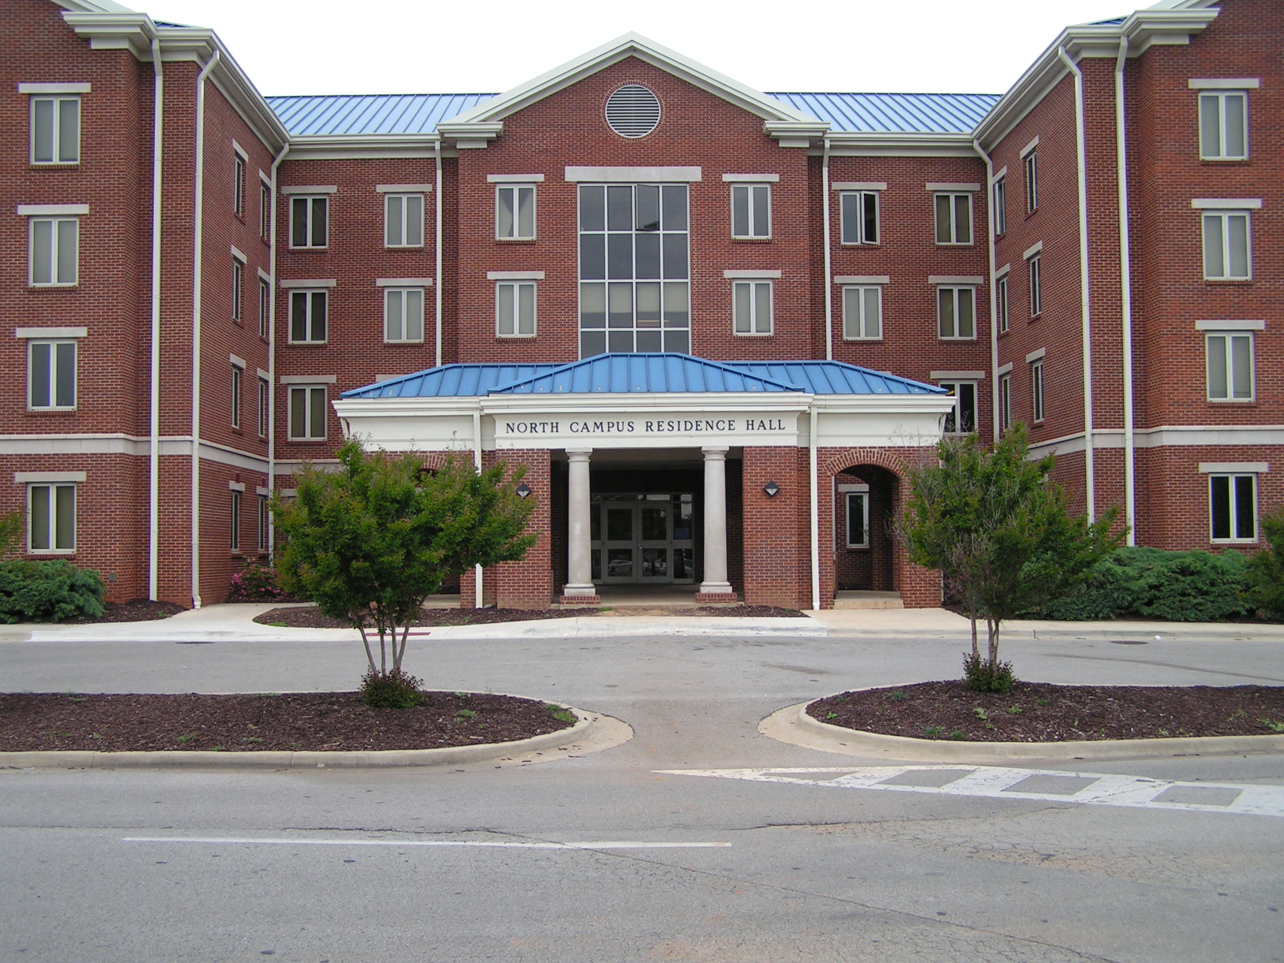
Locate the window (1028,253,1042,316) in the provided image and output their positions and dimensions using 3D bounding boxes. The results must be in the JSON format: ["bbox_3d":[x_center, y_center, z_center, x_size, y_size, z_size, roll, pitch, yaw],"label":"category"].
[{"bbox_3d":[10.046,-4.967,35.791,0.140,1.527,1.068,0,-3,-1],"label":"window"}]

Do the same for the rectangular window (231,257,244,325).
[{"bbox_3d":[-10.125,-4.720,35.112,0.120,1.500,1.050,0,-3,-1],"label":"rectangular window"}]

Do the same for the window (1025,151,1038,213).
[{"bbox_3d":[9.920,-7.530,35.615,0.120,1.502,1.060,0,-3,-1],"label":"window"}]

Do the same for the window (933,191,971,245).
[{"bbox_3d":[8.709,-7.332,39.355,1.080,1.490,0.130,0,-3,-1],"label":"window"}]

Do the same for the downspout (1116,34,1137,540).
[{"bbox_3d":[10.750,-3.680,31.101,0.180,12.298,0.480,0,-3,-1],"label":"downspout"}]

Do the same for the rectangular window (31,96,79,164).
[{"bbox_3d":[-12.660,-7.566,30.473,1.060,1.502,0.120,0,-3,-1],"label":"rectangular window"}]

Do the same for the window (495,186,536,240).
[{"bbox_3d":[-3.407,-7.280,38.240,1.060,1.502,0.120,0,-3,-1],"label":"window"}]

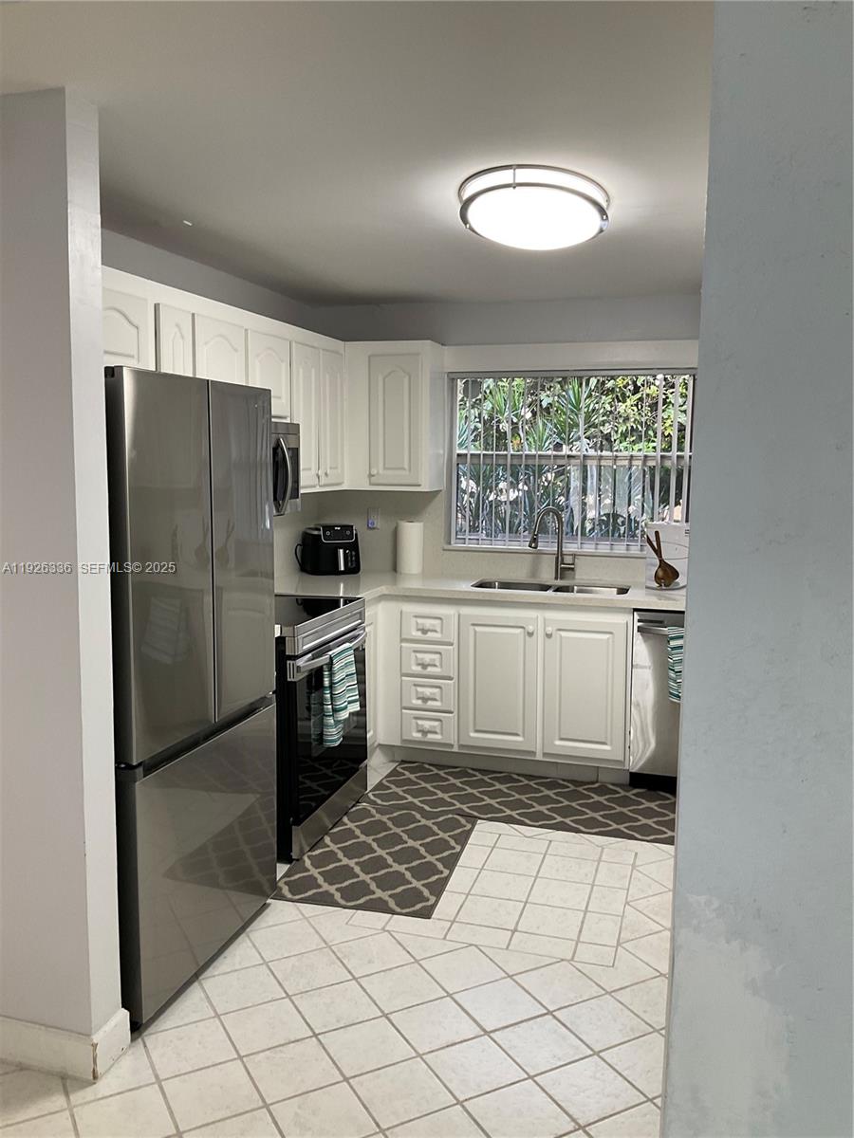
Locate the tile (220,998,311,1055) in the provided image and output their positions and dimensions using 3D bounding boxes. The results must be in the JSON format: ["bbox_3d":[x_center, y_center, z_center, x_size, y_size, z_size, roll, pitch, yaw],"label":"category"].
[{"bbox_3d":[-0.444,1.267,2.636,0.201,0.010,0.201,-3,8,-28],"label":"tile"}]

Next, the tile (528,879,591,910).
[{"bbox_3d":[0.478,1.168,3.414,0.204,0.010,0.204,2,7,17],"label":"tile"}]

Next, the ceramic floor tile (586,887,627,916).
[{"bbox_3d":[0.640,1.183,3.389,0.121,0.010,0.211,3,7,17],"label":"ceramic floor tile"}]

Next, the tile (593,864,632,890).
[{"bbox_3d":[0.700,1.151,3.566,0.120,0.010,0.204,2,7,17],"label":"tile"}]

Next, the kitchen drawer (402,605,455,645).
[{"bbox_3d":[0.064,0.259,4.869,0.268,0.155,0.450,3,7,16],"label":"kitchen drawer"}]

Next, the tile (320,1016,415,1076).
[{"bbox_3d":[-0.160,1.279,2.551,0.204,0.010,0.204,-3,8,-28],"label":"tile"}]

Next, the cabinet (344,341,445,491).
[{"bbox_3d":[-0.162,-0.799,5.045,0.465,0.760,0.310,2,7,16],"label":"cabinet"}]

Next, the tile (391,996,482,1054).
[{"bbox_3d":[0.023,1.258,2.626,0.201,0.010,0.201,-3,8,-28],"label":"tile"}]

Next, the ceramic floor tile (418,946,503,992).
[{"bbox_3d":[0.109,1.227,2.910,0.203,0.010,0.203,-3,8,-28],"label":"ceramic floor tile"}]

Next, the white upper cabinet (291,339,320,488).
[{"bbox_3d":[-0.705,-0.724,4.548,0.320,0.690,0.305,3,7,17],"label":"white upper cabinet"}]

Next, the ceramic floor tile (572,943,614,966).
[{"bbox_3d":[0.530,1.216,3.005,0.118,0.010,0.120,3,7,16],"label":"ceramic floor tile"}]

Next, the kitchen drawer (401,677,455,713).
[{"bbox_3d":[0.061,0.597,4.909,0.268,0.157,0.450,3,7,16],"label":"kitchen drawer"}]

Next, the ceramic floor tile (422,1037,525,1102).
[{"bbox_3d":[0.123,1.290,2.464,0.201,0.010,0.201,-3,8,-28],"label":"ceramic floor tile"}]

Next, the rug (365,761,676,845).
[{"bbox_3d":[0.539,1.051,4.338,1.600,0.010,0.650,3,7,18],"label":"rug"}]

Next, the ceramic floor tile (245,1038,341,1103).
[{"bbox_3d":[-0.345,1.289,2.453,0.201,0.010,0.201,-3,8,-28],"label":"ceramic floor tile"}]

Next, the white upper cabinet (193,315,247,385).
[{"bbox_3d":[-0.939,-0.786,3.720,0.310,0.385,0.421,2,7,16],"label":"white upper cabinet"}]

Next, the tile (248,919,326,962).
[{"bbox_3d":[-0.449,1.199,3.072,0.201,0.010,0.201,-3,8,-28],"label":"tile"}]

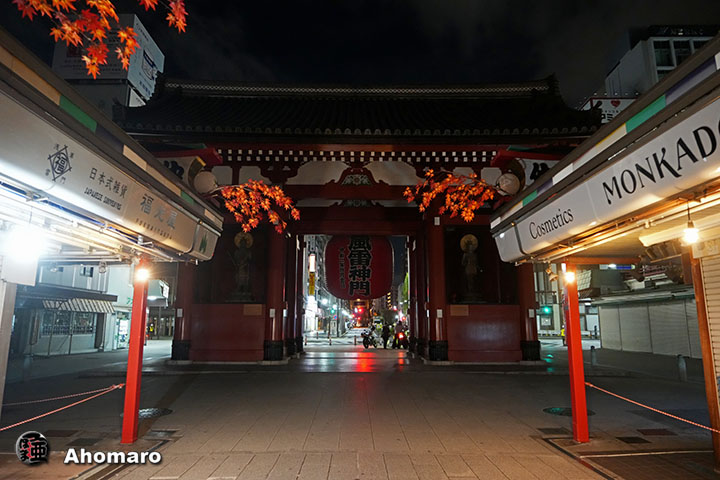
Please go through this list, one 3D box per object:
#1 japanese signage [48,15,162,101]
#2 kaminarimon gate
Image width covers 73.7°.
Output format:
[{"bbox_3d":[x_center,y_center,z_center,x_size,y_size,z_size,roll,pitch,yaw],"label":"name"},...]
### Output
[{"bbox_3d":[-14.480,-10.150,28.100,4.100,3.950,4.100,0,-10,0],"label":"japanese signage"},{"bbox_3d":[-0.100,-1.350,21.500,17.300,12.600,10.200,0,-10,0],"label":"kaminarimon gate"}]

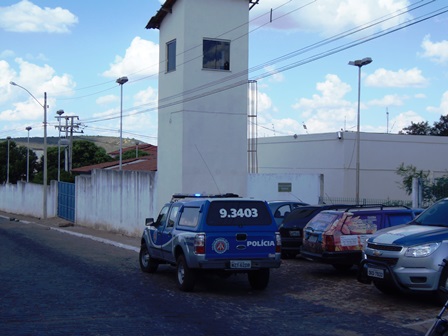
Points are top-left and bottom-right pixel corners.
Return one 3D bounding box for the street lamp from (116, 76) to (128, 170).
[{"bbox_3d":[-5.217,-0.780,32.500,0.400,7.760,1.400,1,0,-27],"label":"street lamp"}]

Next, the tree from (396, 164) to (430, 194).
[{"bbox_3d":[7.321,1.070,24.500,1.400,2.550,1.400,1,0,17],"label":"tree"}]

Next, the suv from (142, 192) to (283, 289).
[{"bbox_3d":[-0.573,1.592,14.283,1.820,1.930,5.120,1,-3,-20],"label":"suv"}]

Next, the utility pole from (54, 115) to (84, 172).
[{"bbox_3d":[-14.466,-0.415,59.000,2.600,9.000,1.300,1,0,-20],"label":"utility pole"}]

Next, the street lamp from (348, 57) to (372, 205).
[{"bbox_3d":[5.756,-1.040,26.800,0.450,7.280,1.400,1,0,-27],"label":"street lamp"}]

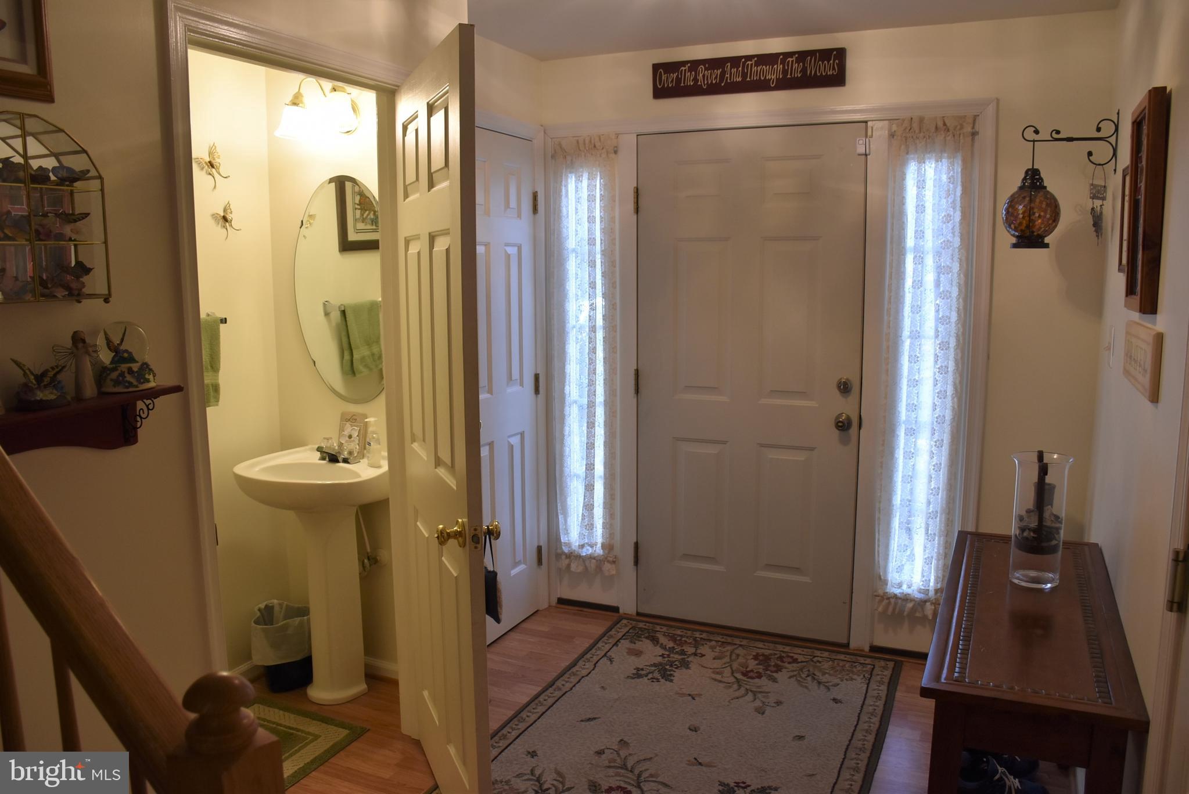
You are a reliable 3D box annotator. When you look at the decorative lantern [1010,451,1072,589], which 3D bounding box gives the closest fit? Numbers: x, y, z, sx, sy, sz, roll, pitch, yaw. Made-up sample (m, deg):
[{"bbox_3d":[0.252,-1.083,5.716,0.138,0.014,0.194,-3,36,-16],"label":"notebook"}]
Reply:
[{"bbox_3d":[1.085,0.301,2.180,0.139,0.311,0.139,4,9,25],"label":"decorative lantern"}]

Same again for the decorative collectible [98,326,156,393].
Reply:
[{"bbox_3d":[-0.945,-0.085,1.795,0.104,0.137,0.104,-7,11,-39],"label":"decorative collectible"}]

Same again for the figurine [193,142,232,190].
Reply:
[{"bbox_3d":[-1.288,-0.786,3.036,0.045,0.156,0.160,3,10,23],"label":"figurine"}]

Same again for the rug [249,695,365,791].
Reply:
[{"bbox_3d":[-1.183,1.165,2.765,0.545,0.012,0.820,4,10,25],"label":"rug"}]

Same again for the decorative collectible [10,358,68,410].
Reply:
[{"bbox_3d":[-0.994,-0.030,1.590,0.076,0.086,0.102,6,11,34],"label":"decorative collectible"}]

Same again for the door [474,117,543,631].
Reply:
[{"bbox_3d":[-0.394,-0.024,3.655,0.040,2.035,0.610,3,10,23],"label":"door"}]

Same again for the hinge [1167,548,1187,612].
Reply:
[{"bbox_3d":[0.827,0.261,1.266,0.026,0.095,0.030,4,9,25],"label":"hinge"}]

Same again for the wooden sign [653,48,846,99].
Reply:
[{"bbox_3d":[0.580,-1.247,3.441,0.757,0.136,0.022,4,9,25],"label":"wooden sign"}]

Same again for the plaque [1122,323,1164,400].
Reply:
[{"bbox_3d":[1.159,-0.091,1.890,0.015,0.131,0.462,4,9,25],"label":"plaque"}]

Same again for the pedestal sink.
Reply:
[{"bbox_3d":[-0.963,0.662,3.140,0.570,0.885,0.450,3,10,23],"label":"pedestal sink"}]

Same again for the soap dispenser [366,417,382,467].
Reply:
[{"bbox_3d":[-0.752,0.152,3.051,0.052,0.162,0.055,-6,11,-33],"label":"soap dispenser"}]

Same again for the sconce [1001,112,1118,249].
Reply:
[{"bbox_3d":[1.501,-0.700,2.885,0.325,0.433,0.180,3,10,23],"label":"sconce"}]

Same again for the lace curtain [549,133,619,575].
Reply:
[{"bbox_3d":[-0.041,-0.154,3.870,0.304,1.904,0.050,4,9,25],"label":"lace curtain"}]

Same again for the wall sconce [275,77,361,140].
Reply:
[{"bbox_3d":[-0.923,-0.989,3.046,0.357,0.214,0.221,4,9,25],"label":"wall sconce"}]

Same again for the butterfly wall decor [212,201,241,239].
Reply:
[{"bbox_3d":[-1.270,-0.615,3.105,0.040,0.130,0.130,3,10,23],"label":"butterfly wall decor"}]

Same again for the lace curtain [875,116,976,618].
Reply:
[{"bbox_3d":[1.204,-0.080,3.294,0.289,1.848,0.050,4,9,25],"label":"lace curtain"}]

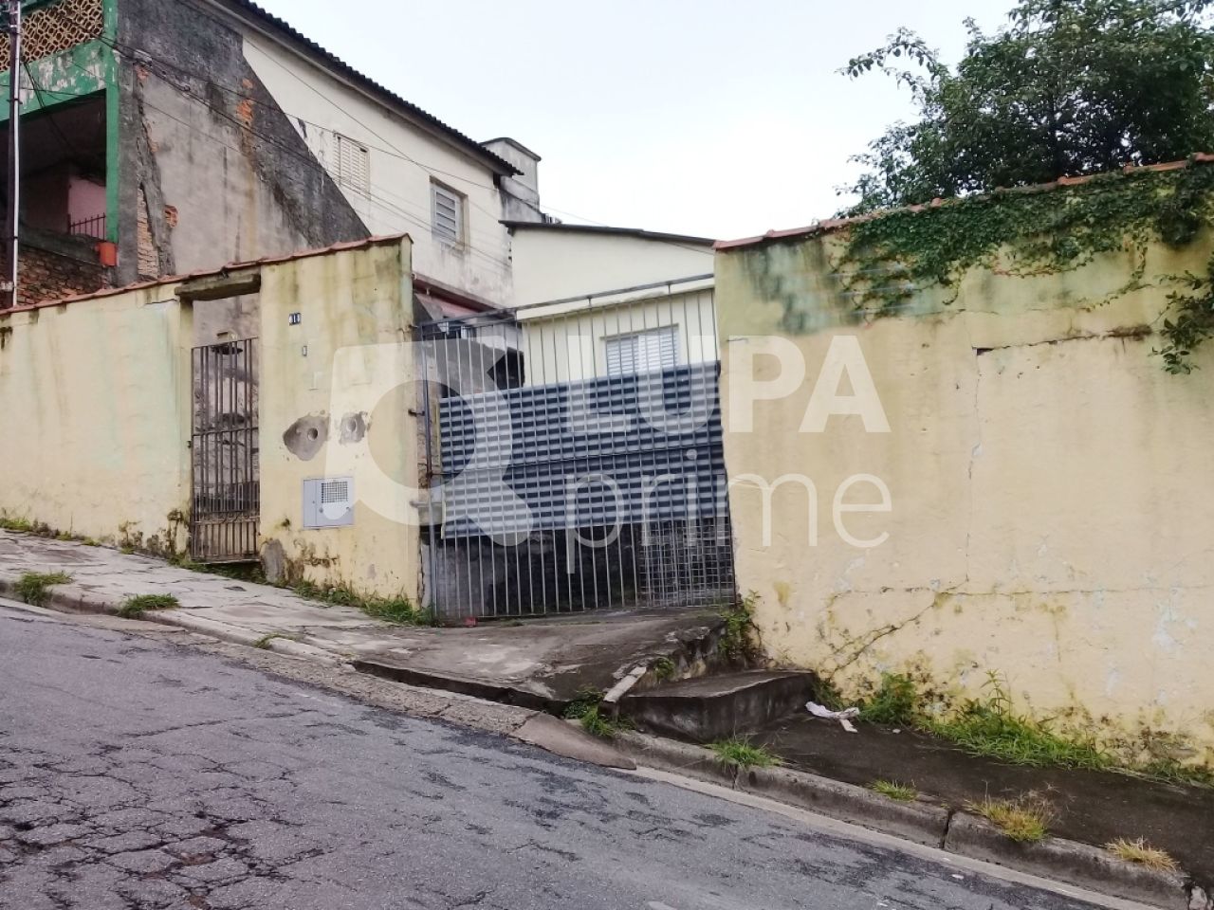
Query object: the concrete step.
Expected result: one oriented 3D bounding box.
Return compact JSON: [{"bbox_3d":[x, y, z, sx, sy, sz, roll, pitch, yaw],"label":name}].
[{"bbox_3d":[0.678,1.461,6.384,0.519,0.231,1.273,-7,-8,35],"label":"concrete step"}]

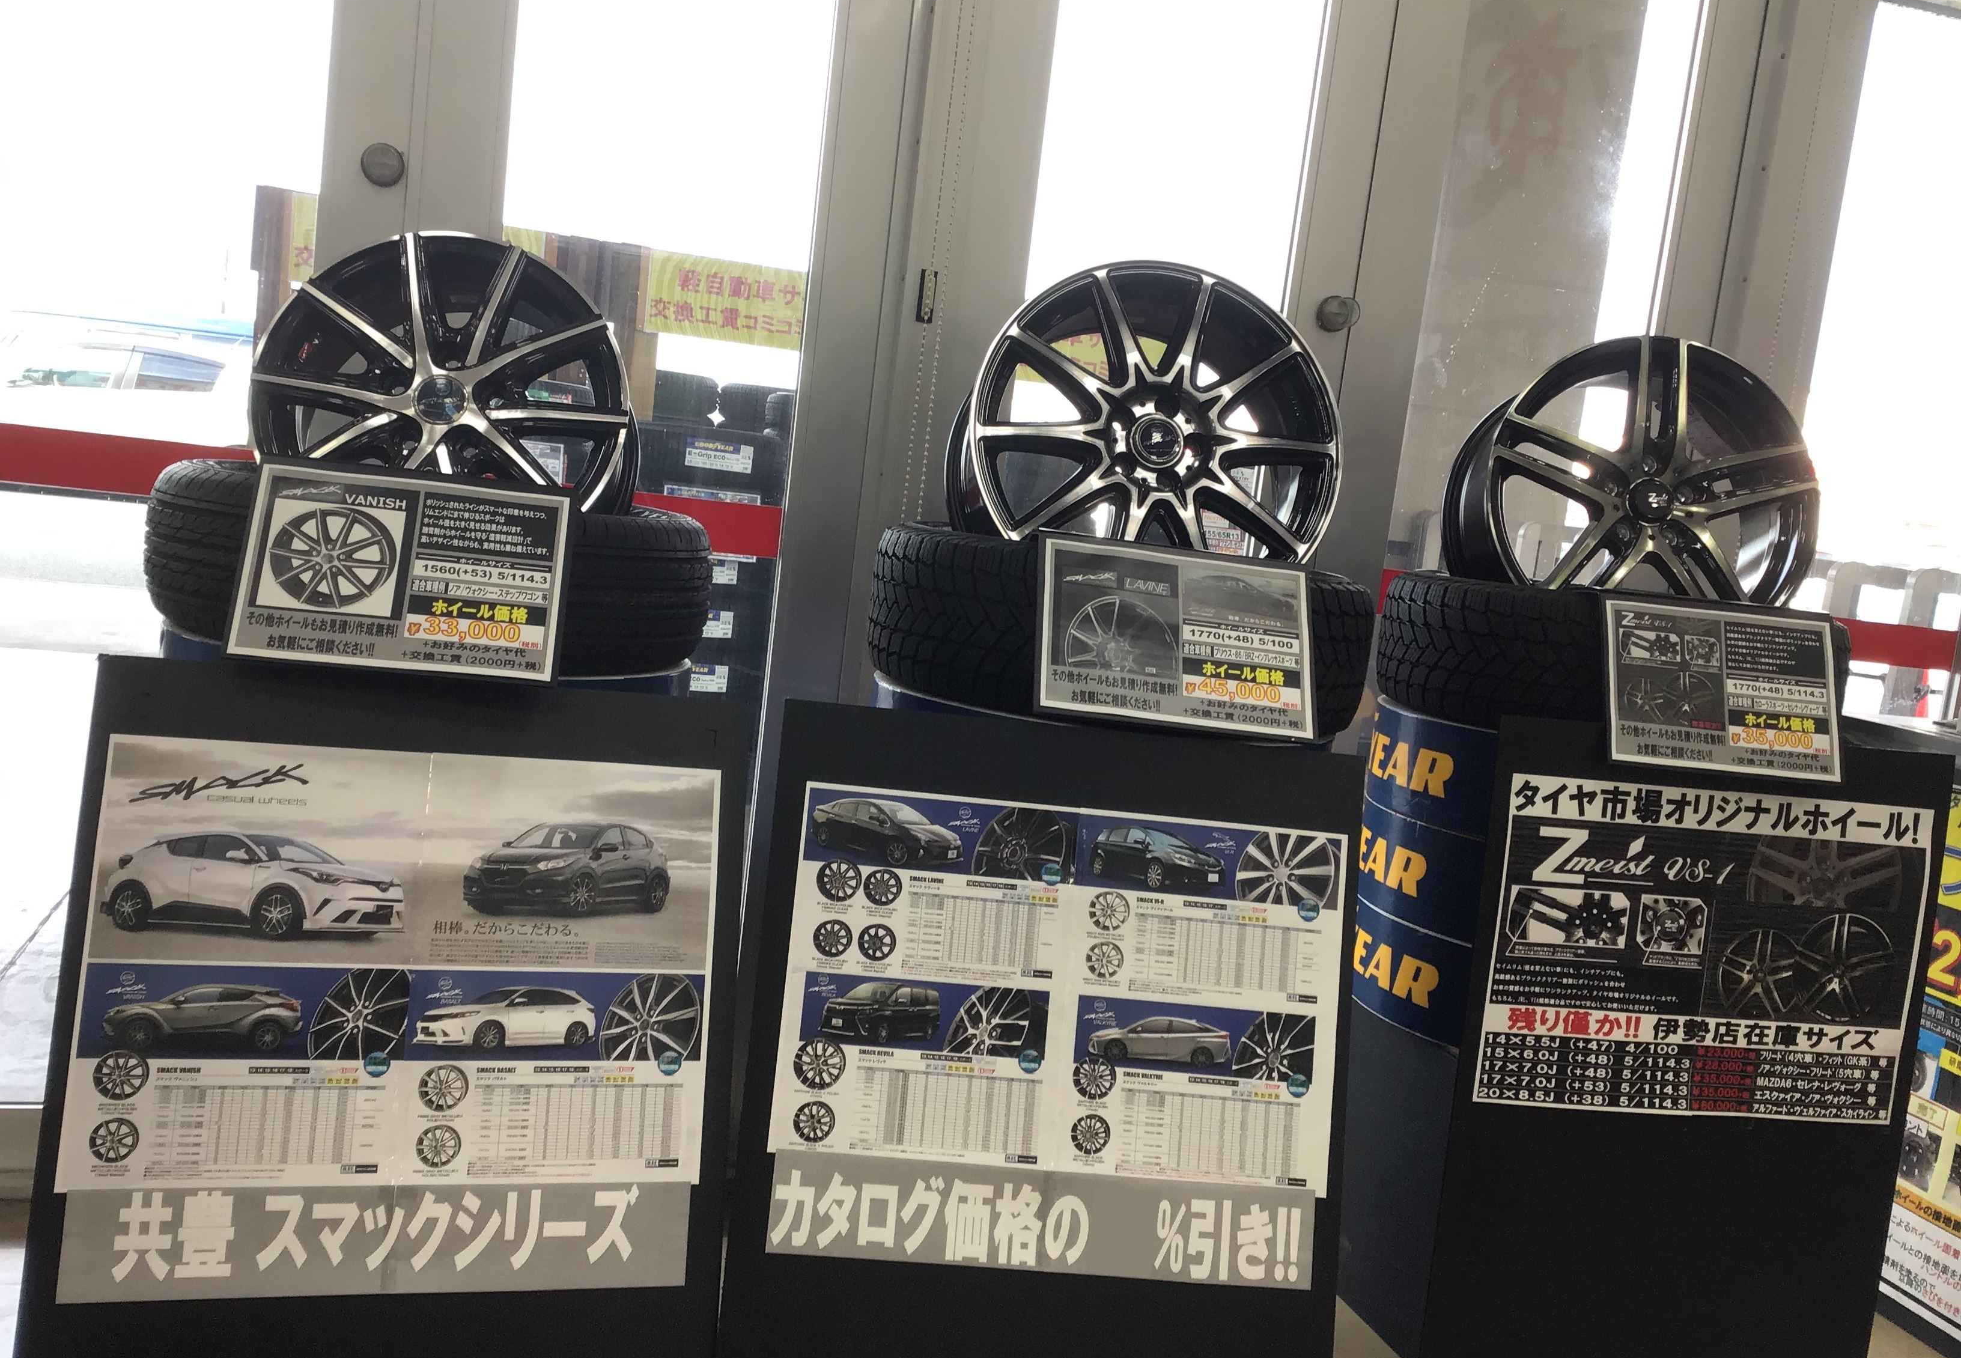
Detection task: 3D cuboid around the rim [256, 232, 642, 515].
[{"bbox_3d":[-0.617,-0.293,2.062,0.415,0.415,0.180,6,-14,-5],"label":"rim"}]

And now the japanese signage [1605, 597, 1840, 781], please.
[{"bbox_3d":[0.933,0.012,2.212,0.303,0.215,0.010,6,-17,-4],"label":"japanese signage"}]

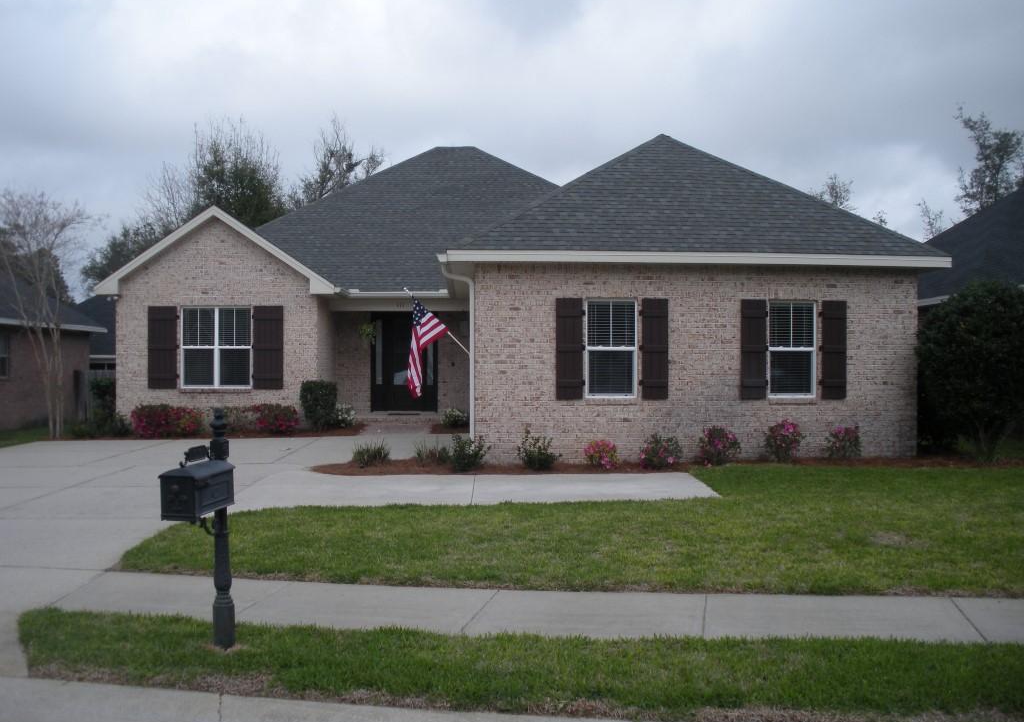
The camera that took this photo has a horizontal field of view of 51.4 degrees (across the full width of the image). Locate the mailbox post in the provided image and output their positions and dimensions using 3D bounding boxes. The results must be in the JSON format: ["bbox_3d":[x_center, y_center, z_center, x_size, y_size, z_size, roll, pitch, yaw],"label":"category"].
[{"bbox_3d":[-1.700,0.955,5.880,0.220,1.370,0.620,0,0,9],"label":"mailbox post"}]

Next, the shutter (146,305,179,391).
[{"bbox_3d":[-6.472,-0.244,19.720,0.550,1.540,0.060,0,0,-4],"label":"shutter"}]

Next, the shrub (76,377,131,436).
[{"bbox_3d":[-7.442,0.847,19.400,0.950,1.080,0.850,0,0,-4],"label":"shrub"}]

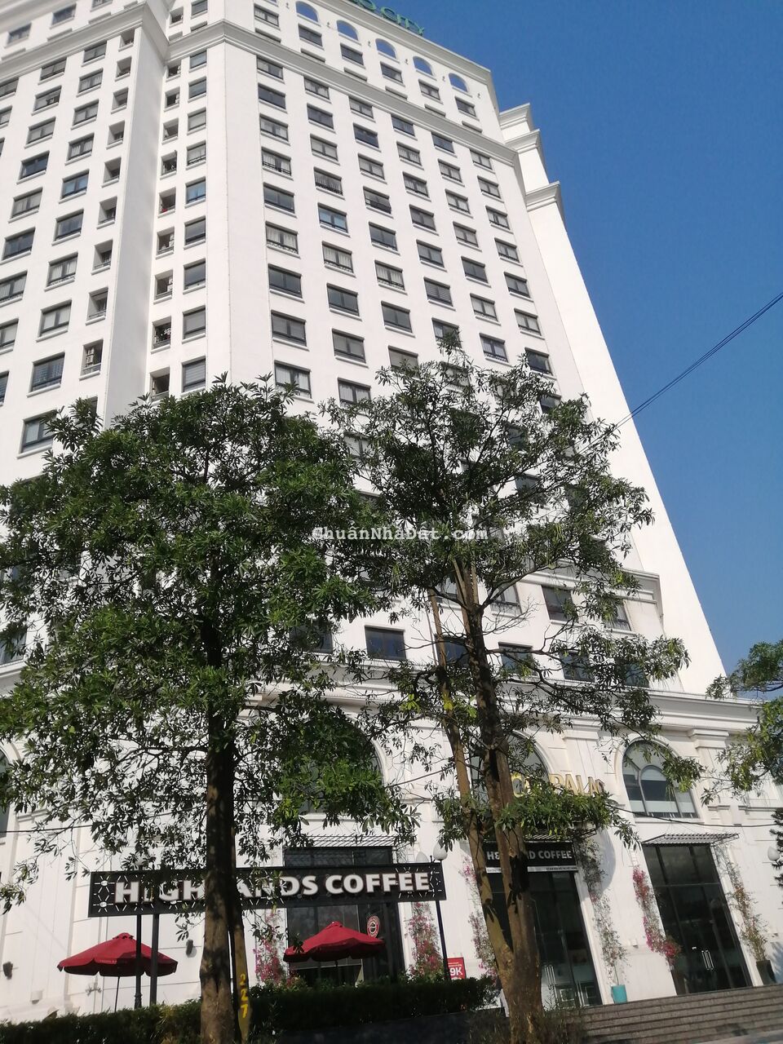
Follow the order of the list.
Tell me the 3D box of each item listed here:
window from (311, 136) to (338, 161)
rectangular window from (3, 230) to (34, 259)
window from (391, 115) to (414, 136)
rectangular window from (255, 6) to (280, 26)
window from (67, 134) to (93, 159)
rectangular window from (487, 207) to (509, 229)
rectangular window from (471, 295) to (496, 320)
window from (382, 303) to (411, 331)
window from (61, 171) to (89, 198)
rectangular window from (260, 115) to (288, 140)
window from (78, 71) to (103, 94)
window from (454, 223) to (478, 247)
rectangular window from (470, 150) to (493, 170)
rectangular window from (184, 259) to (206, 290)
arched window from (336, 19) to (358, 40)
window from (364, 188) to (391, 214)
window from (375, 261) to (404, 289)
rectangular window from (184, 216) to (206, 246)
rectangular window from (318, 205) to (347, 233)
[{"bbox_3d":[-4.060,-22.575,47.465,1.711,1.649,0.200,10,-36,-27],"label":"window"},{"bbox_3d":[-18.723,-13.946,39.506,1.767,1.625,0.200,-15,-32,11],"label":"rectangular window"},{"bbox_3d":[0.763,-26.453,52.449,1.620,1.500,0.160,10,-36,-27],"label":"window"},{"bbox_3d":[-8.400,-34.054,52.771,1.687,1.527,0.200,10,-36,-27],"label":"rectangular window"},{"bbox_3d":[-16.747,-20.156,42.363,1.583,1.625,0.200,-15,-32,11],"label":"window"},{"bbox_3d":[7.278,-20.667,53.737,1.748,1.680,0.200,10,-36,-27],"label":"rectangular window"},{"bbox_3d":[5.462,-12.566,46.148,1.733,1.634,0.200,10,-35,-27],"label":"rectangular window"},{"bbox_3d":[0.303,-11.040,42.441,1.748,1.680,0.200,10,-36,-27],"label":"window"},{"bbox_3d":[-16.360,-17.413,40.663,1.583,1.625,0.200,-15,-32,11],"label":"window"},{"bbox_3d":[-6.818,-22.838,45.672,1.739,1.625,0.200,10,-36,-27],"label":"rectangular window"},{"bbox_3d":[-17.521,-25.643,45.762,1.583,1.625,0.200,-15,-32,11],"label":"window"},{"bbox_3d":[4.716,-18.144,49.800,1.716,1.546,0.200,10,-36,-27],"label":"window"},{"bbox_3d":[6.496,-26.243,57.180,1.748,1.680,0.200,10,-36,-27],"label":"rectangular window"},{"bbox_3d":[-9.458,-11.896,37.871,1.176,1.625,0.200,-15,-32,11],"label":"rectangular window"},{"bbox_3d":[-3.256,-36.131,57.489,1.552,2.233,0.200,10,-36,-27],"label":"arched window"},{"bbox_3d":[-0.851,-19.302,47.201,1.711,1.591,0.200,10,-36,-27],"label":"window"},{"bbox_3d":[-0.073,-13.612,43.453,1.739,1.625,0.200,10,-36,-27],"label":"window"},{"bbox_3d":[-9.782,-14.557,39.345,1.176,1.634,0.200,-14,-32,11],"label":"rectangular window"},{"bbox_3d":[-3.254,-16.773,43.578,1.706,1.757,0.200,10,-36,-27],"label":"rectangular window"}]

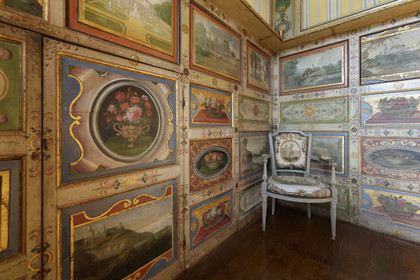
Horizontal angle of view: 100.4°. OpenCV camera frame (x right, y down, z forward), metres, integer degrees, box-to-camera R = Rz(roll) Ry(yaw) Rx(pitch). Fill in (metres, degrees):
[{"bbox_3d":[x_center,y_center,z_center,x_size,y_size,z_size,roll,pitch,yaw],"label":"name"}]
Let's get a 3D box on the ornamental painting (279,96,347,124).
[{"bbox_3d":[1.125,-0.321,1.965,0.674,0.259,0.030,2,3,43],"label":"ornamental painting"}]

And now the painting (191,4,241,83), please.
[{"bbox_3d":[0.077,-0.720,1.411,0.030,0.436,0.625,2,3,42],"label":"painting"}]

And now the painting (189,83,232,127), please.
[{"bbox_3d":[0.033,-0.253,1.362,0.030,0.304,0.492,2,3,42],"label":"painting"}]

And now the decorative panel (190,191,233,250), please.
[{"bbox_3d":[0.035,0.589,1.365,0.030,0.294,0.494,2,3,42],"label":"decorative panel"}]

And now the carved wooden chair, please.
[{"bbox_3d":[0.805,0.369,1.688,0.617,0.900,0.479,0,2,14],"label":"carved wooden chair"}]

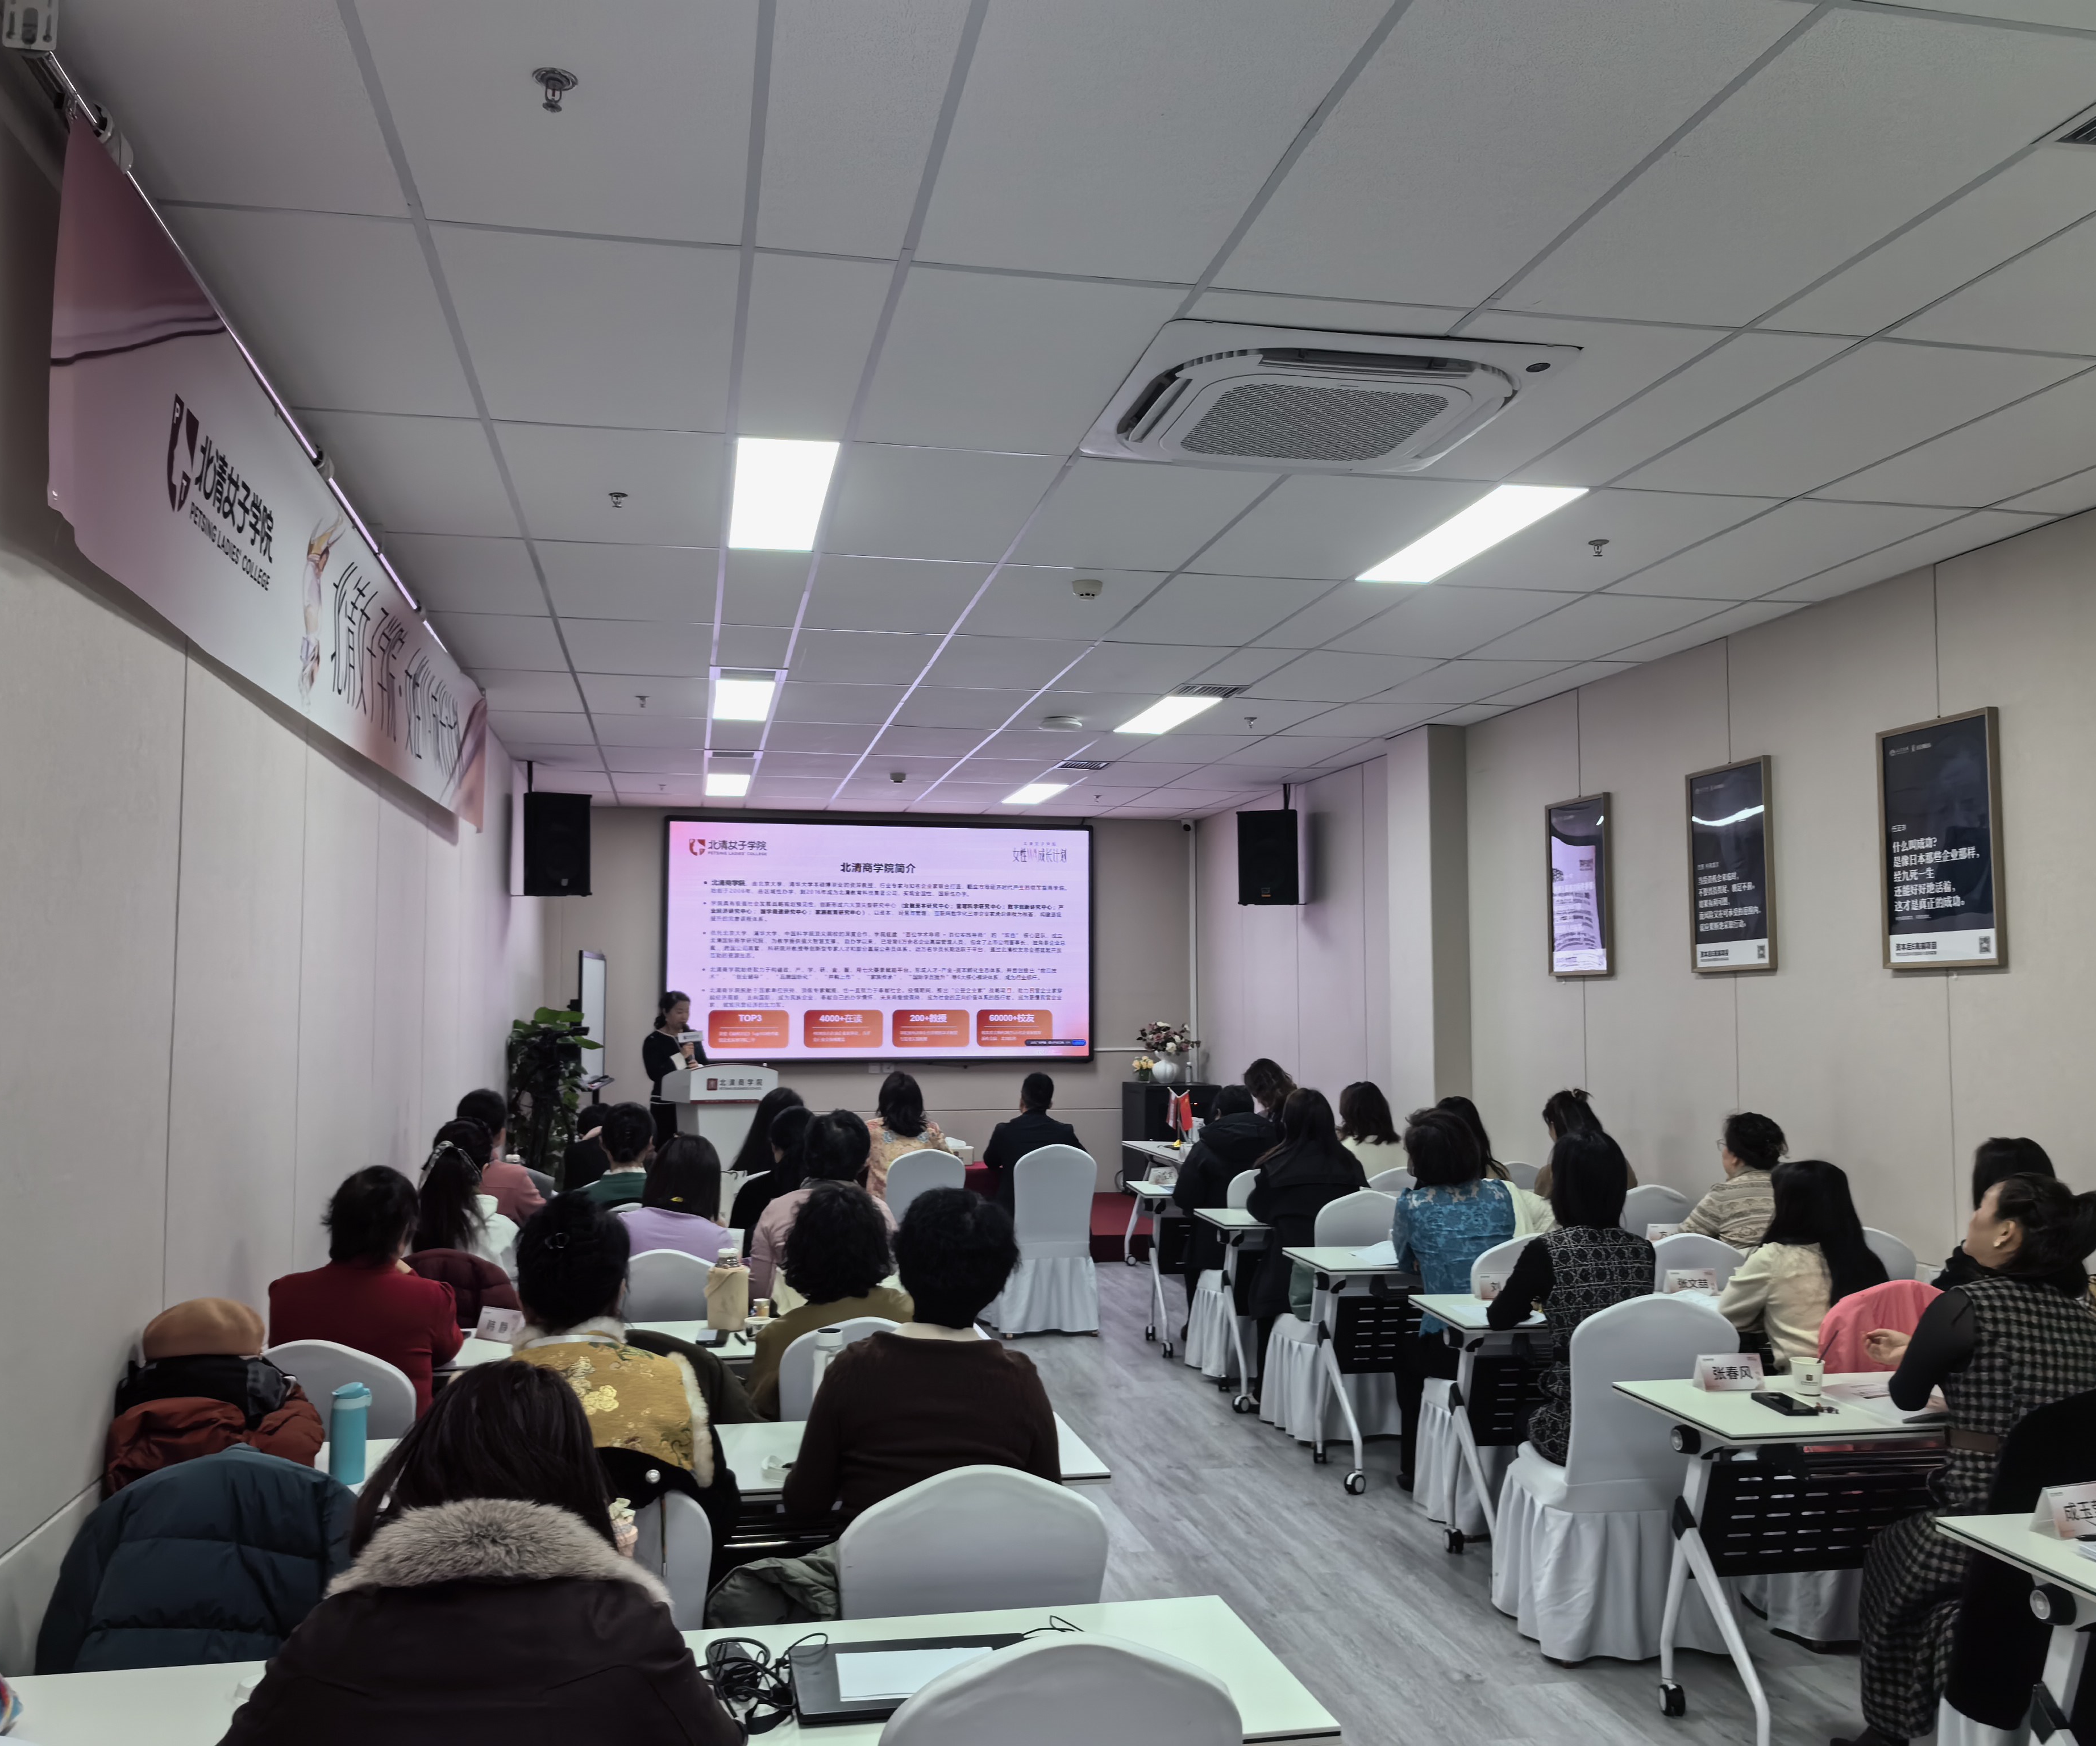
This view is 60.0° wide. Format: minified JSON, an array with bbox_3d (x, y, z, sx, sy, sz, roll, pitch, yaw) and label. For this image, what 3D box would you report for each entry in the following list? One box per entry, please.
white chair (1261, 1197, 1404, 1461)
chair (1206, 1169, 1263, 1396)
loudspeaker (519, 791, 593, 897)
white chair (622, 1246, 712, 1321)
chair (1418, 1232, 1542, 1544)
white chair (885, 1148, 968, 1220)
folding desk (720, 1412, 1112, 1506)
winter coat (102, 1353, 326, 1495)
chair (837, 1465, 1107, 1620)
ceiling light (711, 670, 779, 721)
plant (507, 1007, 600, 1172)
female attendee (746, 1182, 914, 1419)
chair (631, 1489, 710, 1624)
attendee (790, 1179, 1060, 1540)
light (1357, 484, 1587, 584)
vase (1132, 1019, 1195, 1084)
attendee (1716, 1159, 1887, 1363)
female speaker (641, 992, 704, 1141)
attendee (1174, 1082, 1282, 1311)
[{"bbox_3d":[1.171,1.688,7.105,0.480,0.900,0.530,1,-4,-11],"label":"white chair"},{"bbox_3d":[0.896,1.747,8.126,0.440,0.900,0.520,2,-4,-18],"label":"chair"},{"bbox_3d":[-2.924,-0.173,10.794,0.360,0.590,0.340,3,-5,-31],"label":"loudspeaker"},{"bbox_3d":[-1.194,1.582,5.590,0.470,0.900,0.530,1,-4,-11],"label":"white chair"},{"bbox_3d":[1.451,1.568,5.738,0.460,0.900,0.520,1,-4,-11],"label":"chair"},{"bbox_3d":[-0.611,1.813,8.926,0.440,0.920,0.540,1,-4,-11],"label":"white chair"},{"bbox_3d":[-0.797,1.470,3.344,1.760,0.750,0.500,1,-4,-11],"label":"folding desk"},{"bbox_3d":[-1.524,1.003,3.345,0.390,0.240,0.360,1,-4,-11],"label":"winter coat"},{"bbox_3d":[-0.160,1.367,2.950,0.460,0.900,0.520,1,-4,-11],"label":"chair"},{"bbox_3d":[-1.483,-0.851,8.842,0.280,0.040,1.180,1,-4,-11],"label":"ceiling light"},{"bbox_3d":[-2.829,1.528,10.318,0.520,1.560,0.520,1,-4,-11],"label":"plant"},{"bbox_3d":[-0.499,1.321,4.327,0.460,1.180,0.740,1,-4,-11],"label":"female attendee"},{"bbox_3d":[-0.773,1.399,2.958,0.470,0.900,0.530,1,-4,-11],"label":"chair"},{"bbox_3d":[-0.230,1.218,3.242,0.490,1.290,0.700,1,-4,-11],"label":"attendee"},{"bbox_3d":[1.302,-1.056,5.715,0.275,0.030,1.190,1,-4,-11],"label":"light"},{"bbox_3d":[0.880,1.348,13.571,0.440,0.455,0.370,1,-4,-11],"label":"vase"},{"bbox_3d":[2.080,1.399,5.095,0.490,1.210,0.620,2,-5,-26],"label":"attendee"},{"bbox_3d":[-2.481,1.549,11.967,0.460,1.570,0.380,4,-6,-44],"label":"female speaker"},{"bbox_3d":[0.812,1.584,8.206,0.500,1.250,0.720,1,-4,-11],"label":"attendee"}]

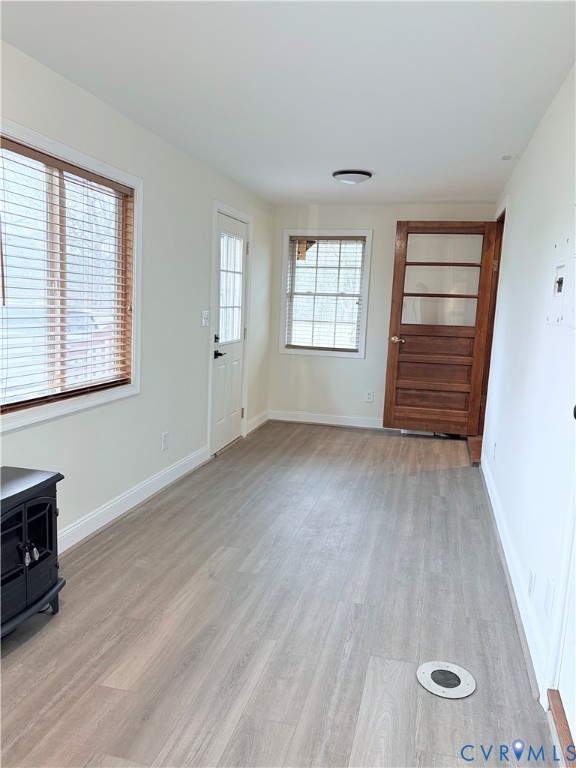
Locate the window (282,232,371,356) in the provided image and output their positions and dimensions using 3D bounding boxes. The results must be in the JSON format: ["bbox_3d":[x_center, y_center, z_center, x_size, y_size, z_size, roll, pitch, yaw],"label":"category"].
[{"bbox_3d":[0.401,-0.977,6.268,0.960,1.340,0.100,4,9,14],"label":"window"}]

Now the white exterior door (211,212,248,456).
[{"bbox_3d":[-0.530,-0.438,5.169,0.047,2.030,0.766,4,9,14],"label":"white exterior door"}]

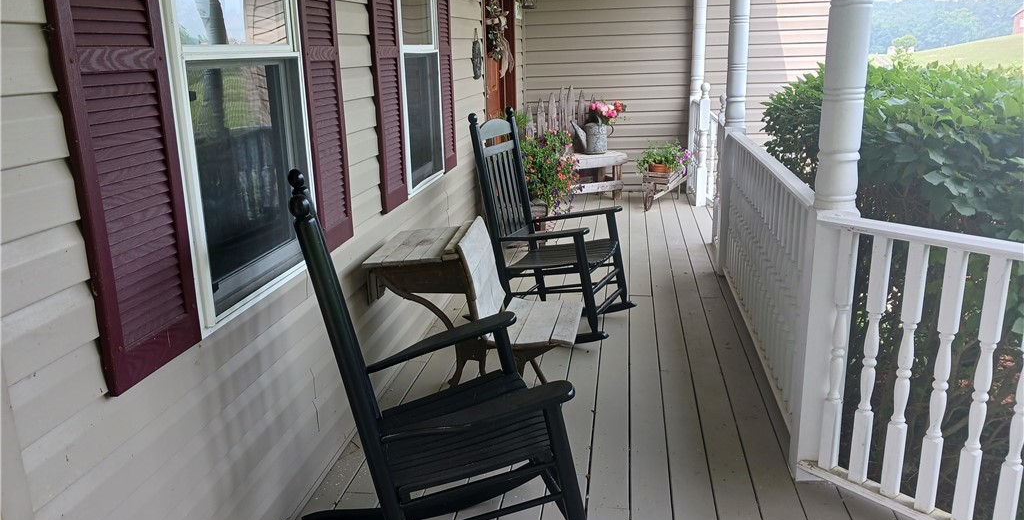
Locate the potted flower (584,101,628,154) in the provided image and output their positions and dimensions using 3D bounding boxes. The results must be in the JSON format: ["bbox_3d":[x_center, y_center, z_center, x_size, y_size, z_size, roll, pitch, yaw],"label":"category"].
[{"bbox_3d":[0.900,-1.292,7.796,0.423,0.523,0.348,1,15,8],"label":"potted flower"}]

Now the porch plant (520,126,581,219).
[{"bbox_3d":[0.293,-0.688,6.242,0.448,0.667,0.418,1,15,8],"label":"porch plant"}]

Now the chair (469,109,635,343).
[{"bbox_3d":[0.200,-0.176,4.160,0.824,1.187,0.653,5,17,24],"label":"chair"}]

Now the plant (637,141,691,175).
[{"bbox_3d":[1.429,-0.962,7.501,0.518,0.329,0.438,1,15,8],"label":"plant"}]

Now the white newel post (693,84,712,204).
[{"bbox_3d":[1.768,-1.059,7.369,0.095,1.135,0.095,1,15,8],"label":"white newel post"}]

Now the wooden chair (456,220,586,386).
[{"bbox_3d":[0.050,0.235,3.487,0.498,0.751,0.518,1,15,8],"label":"wooden chair"}]

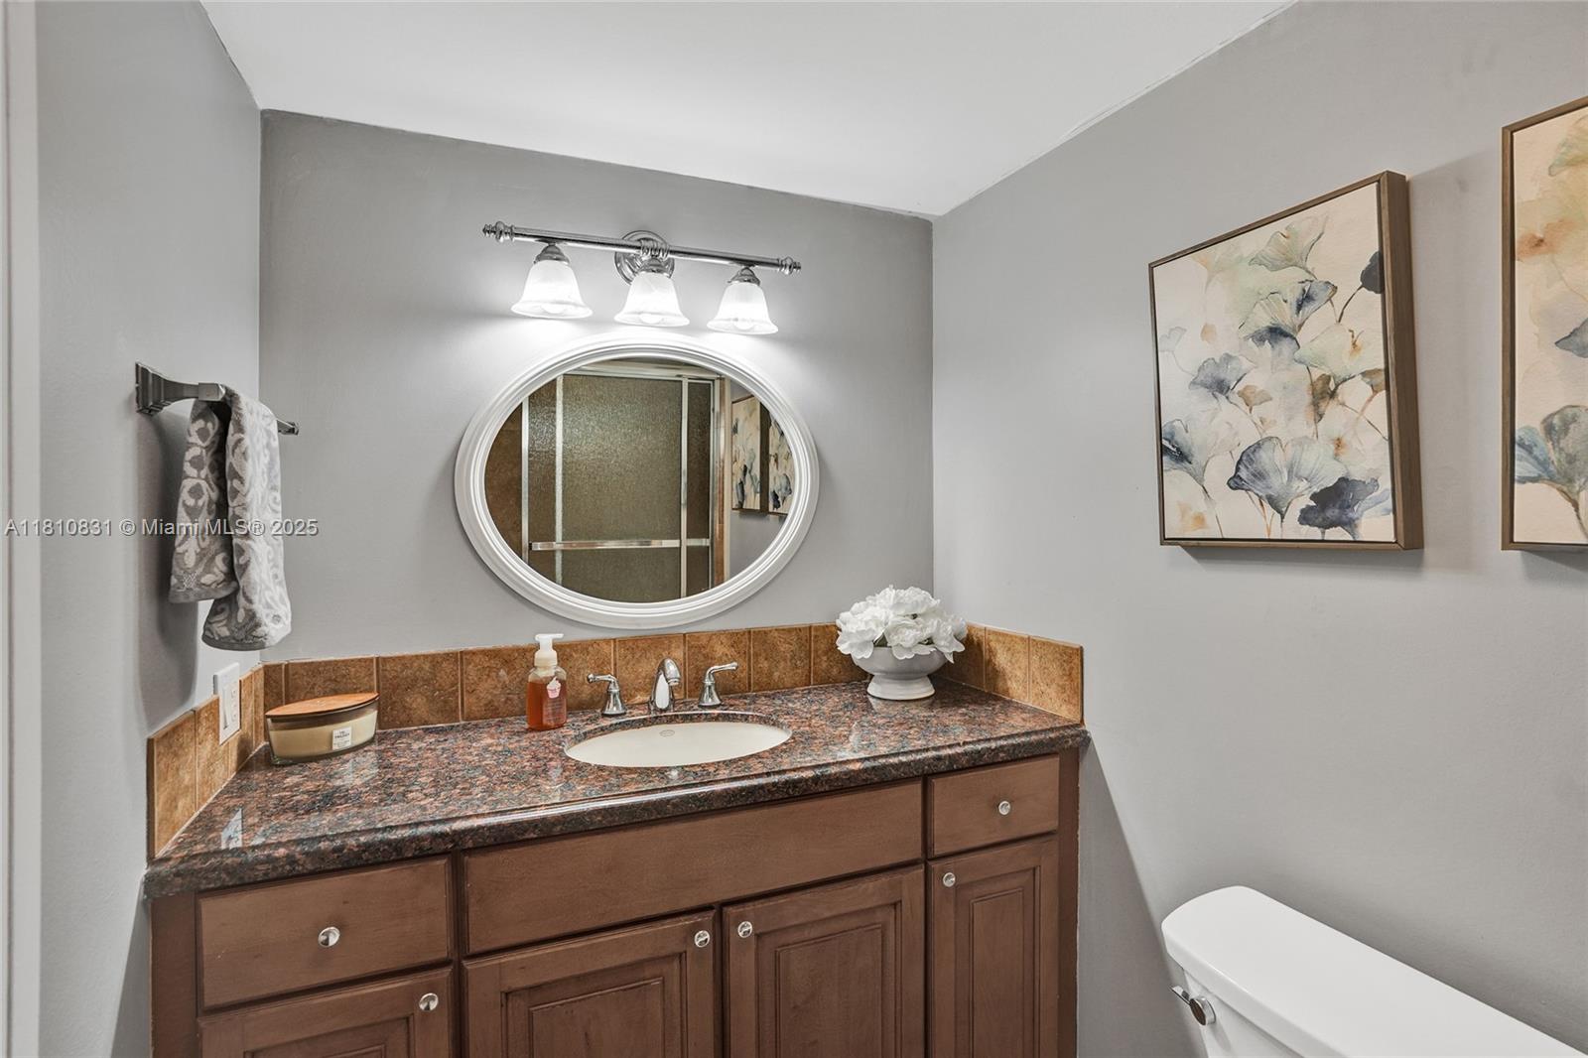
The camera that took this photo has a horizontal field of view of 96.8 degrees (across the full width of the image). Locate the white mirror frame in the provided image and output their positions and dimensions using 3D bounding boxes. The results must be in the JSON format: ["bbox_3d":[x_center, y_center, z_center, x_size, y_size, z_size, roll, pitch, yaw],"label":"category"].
[{"bbox_3d":[-0.315,-0.104,1.586,0.805,0.655,0.040,0,0,-23],"label":"white mirror frame"}]

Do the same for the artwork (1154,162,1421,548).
[{"bbox_3d":[0.709,-0.214,1.060,0.045,0.485,0.345,-4,2,-25],"label":"artwork"}]

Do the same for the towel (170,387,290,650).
[{"bbox_3d":[-0.782,-0.015,0.997,0.100,0.325,0.265,0,0,-24],"label":"towel"}]

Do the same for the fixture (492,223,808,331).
[{"bbox_3d":[-0.300,-0.548,1.512,0.665,0.230,0.183,0,0,-23],"label":"fixture"}]

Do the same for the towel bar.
[{"bbox_3d":[-0.834,-0.171,1.054,0.082,0.058,0.470,0,0,-24],"label":"towel bar"}]

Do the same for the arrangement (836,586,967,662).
[{"bbox_3d":[0.254,0.226,1.695,0.285,0.170,0.260,0,0,0],"label":"arrangement"}]

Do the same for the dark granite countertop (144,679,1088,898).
[{"bbox_3d":[-0.200,0.416,1.355,1.460,0.040,0.560,0,0,-23],"label":"dark granite countertop"}]

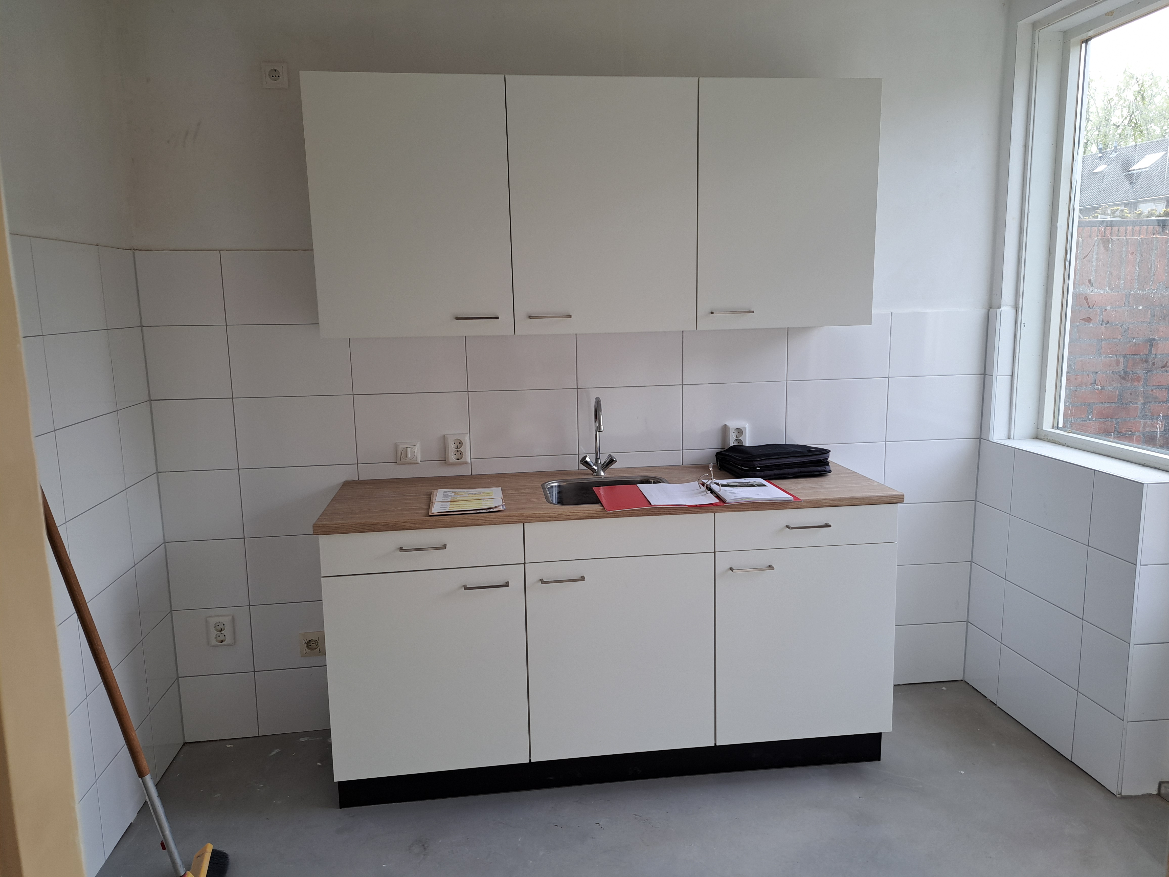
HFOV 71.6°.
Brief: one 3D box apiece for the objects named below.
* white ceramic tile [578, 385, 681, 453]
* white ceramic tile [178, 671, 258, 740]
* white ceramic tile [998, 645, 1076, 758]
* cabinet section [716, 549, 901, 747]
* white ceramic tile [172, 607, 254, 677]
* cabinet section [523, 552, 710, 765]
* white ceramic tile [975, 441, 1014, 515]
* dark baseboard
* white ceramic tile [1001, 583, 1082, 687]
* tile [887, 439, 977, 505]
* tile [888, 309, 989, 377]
[{"bbox_3d":[0.174,-0.069,3.015,0.400,0.249,0.010,-2,9,-7],"label":"white ceramic tile"},{"bbox_3d":[-1.350,0.995,3.011,0.265,0.251,0.010,-2,10,-7],"label":"white ceramic tile"},{"bbox_3d":[1.653,0.952,2.967,0.010,0.251,0.393,-2,10,-7],"label":"white ceramic tile"},{"bbox_3d":[0.680,0.623,2.902,0.600,0.652,0.573,-2,9,-7],"label":"cabinet section"},{"bbox_3d":[-1.334,0.729,2.923,0.268,0.249,0.014,-2,10,-7],"label":"white ceramic tile"},{"bbox_3d":[0.085,0.647,2.827,0.600,0.652,0.573,-2,9,-7],"label":"cabinet section"},{"bbox_3d":[1.593,0.144,3.139,0.010,0.250,0.210,-2,10,-7],"label":"white ceramic tile"},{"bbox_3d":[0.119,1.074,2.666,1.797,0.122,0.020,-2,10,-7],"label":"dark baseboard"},{"bbox_3d":[1.621,0.686,2.878,0.014,0.249,0.395,-2,10,-7],"label":"white ceramic tile"},{"bbox_3d":[1.369,0.134,3.205,0.390,0.249,0.010,-2,9,-7],"label":"tile"},{"bbox_3d":[1.361,-0.364,3.125,0.391,0.250,0.010,-2,9,-7],"label":"tile"}]

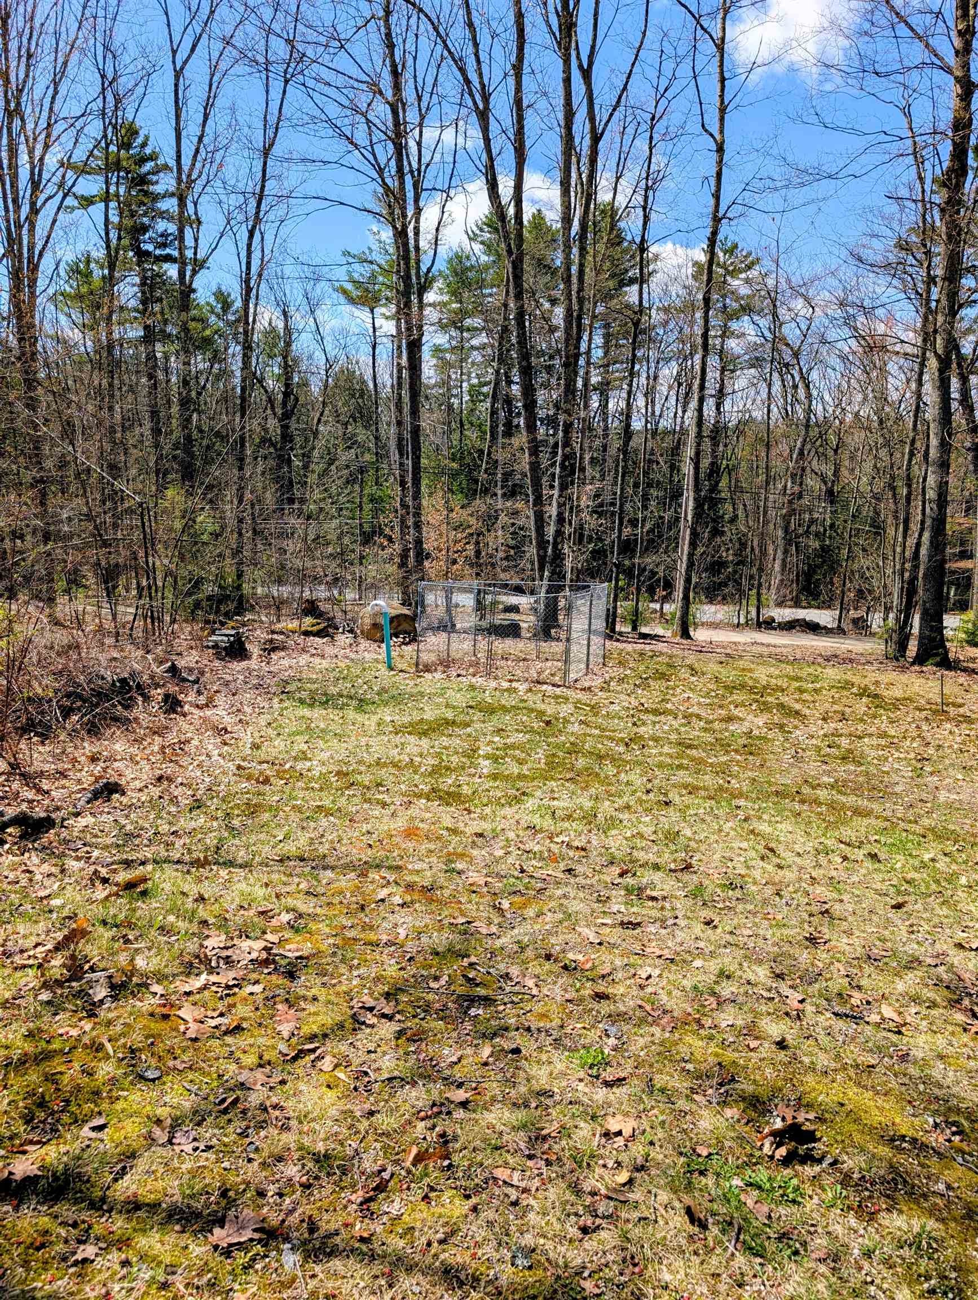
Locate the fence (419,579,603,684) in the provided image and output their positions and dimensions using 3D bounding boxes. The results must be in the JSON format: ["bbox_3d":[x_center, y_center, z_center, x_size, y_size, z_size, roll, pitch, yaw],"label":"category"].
[{"bbox_3d":[0.605,-0.507,19.200,3.100,1.830,3.150,4,8,20],"label":"fence"}]

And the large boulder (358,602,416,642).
[{"bbox_3d":[-2.664,-0.788,23.900,1.480,1.000,1.250,1,7,-3],"label":"large boulder"}]

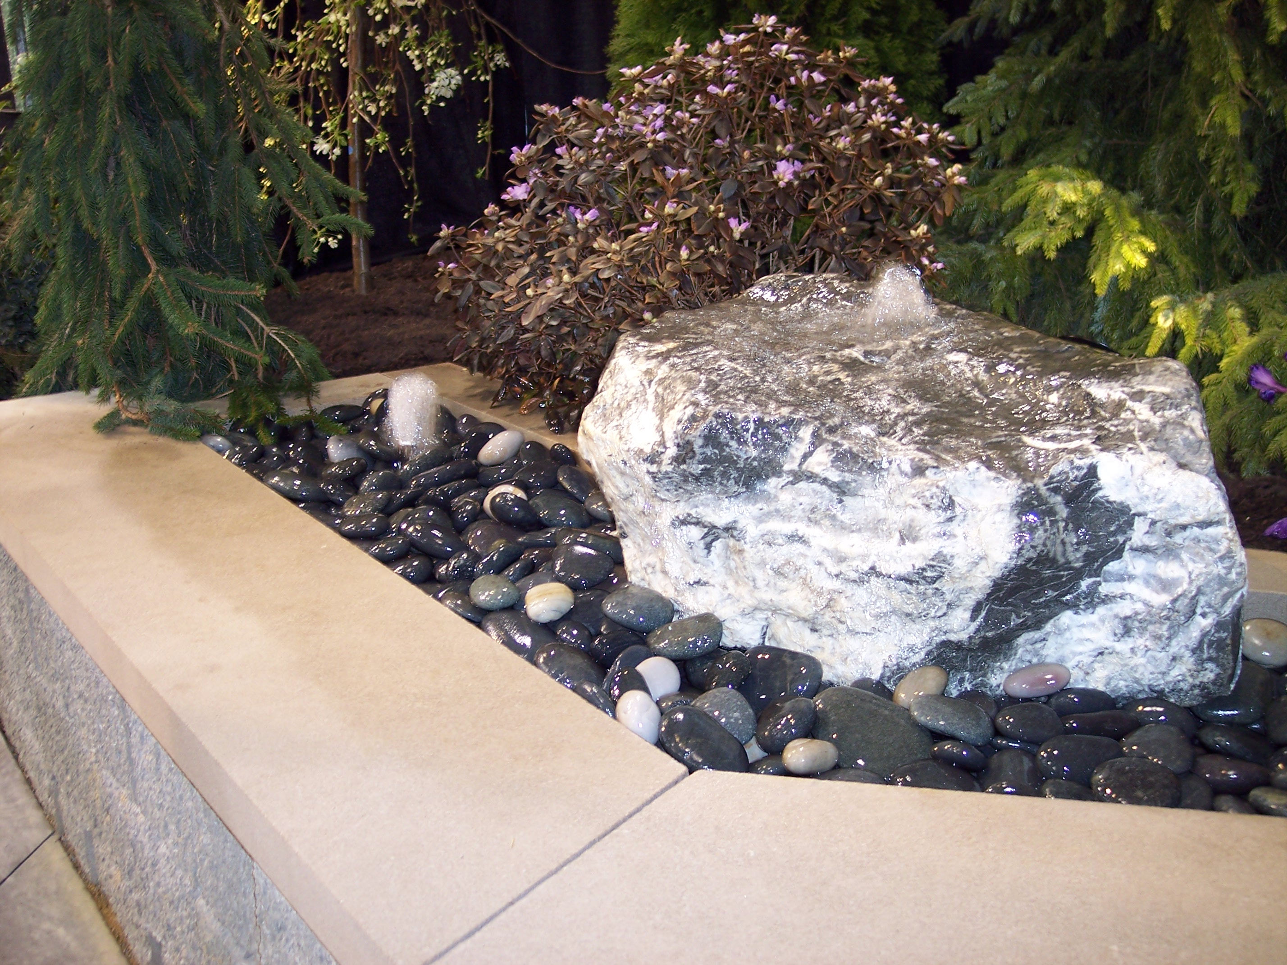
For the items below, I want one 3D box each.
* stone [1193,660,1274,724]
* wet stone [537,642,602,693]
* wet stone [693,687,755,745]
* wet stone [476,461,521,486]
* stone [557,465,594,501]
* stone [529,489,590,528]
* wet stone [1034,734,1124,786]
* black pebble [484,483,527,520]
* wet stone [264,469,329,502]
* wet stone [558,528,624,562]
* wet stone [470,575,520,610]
[{"bbox_3d":[0.716,0.251,1.753,0.104,0.052,0.106,-1,28,-3],"label":"stone"},{"bbox_3d":[-0.088,0.226,1.756,0.099,0.043,0.067,32,24,17],"label":"wet stone"},{"bbox_3d":[0.098,0.287,1.780,0.086,0.044,0.069,30,46,6],"label":"wet stone"},{"bbox_3d":[-0.247,-0.016,2.479,0.085,0.042,0.055,-25,30,-17],"label":"wet stone"},{"bbox_3d":[-0.112,0.003,2.438,0.093,0.039,0.062,46,29,15],"label":"stone"},{"bbox_3d":[-0.145,0.044,2.509,0.116,0.056,0.084,16,28,25],"label":"stone"},{"bbox_3d":[0.505,0.323,1.681,0.102,0.051,0.081,-4,23,-9],"label":"wet stone"},{"bbox_3d":[-0.242,0.038,2.572,0.086,0.053,0.071,6,36,-1],"label":"black pebble"},{"bbox_3d":[-0.677,0.009,2.830,0.131,0.047,0.083,19,13,4],"label":"wet stone"},{"bbox_3d":[-0.076,0.094,2.118,0.102,0.049,0.067,10,22,4],"label":"wet stone"},{"bbox_3d":[-0.196,0.145,1.907,0.065,0.040,0.055,2,29,-9],"label":"wet stone"}]

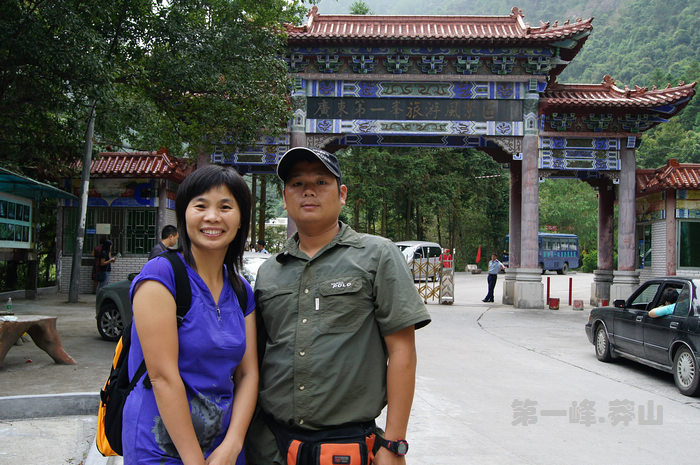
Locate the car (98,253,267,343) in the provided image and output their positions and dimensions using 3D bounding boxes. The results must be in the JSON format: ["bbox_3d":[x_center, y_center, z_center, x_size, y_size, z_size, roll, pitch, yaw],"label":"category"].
[{"bbox_3d":[-2.830,1.200,12.750,4.450,1.640,1.820,-1,-2,42],"label":"car"}]

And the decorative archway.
[{"bbox_3d":[2.078,-2.526,22.830,16.000,9.680,4.500,1,-2,2],"label":"decorative archway"}]

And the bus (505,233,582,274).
[{"bbox_3d":[13.500,1.550,49.000,2.200,2.800,6.400,-1,-3,45],"label":"bus"}]

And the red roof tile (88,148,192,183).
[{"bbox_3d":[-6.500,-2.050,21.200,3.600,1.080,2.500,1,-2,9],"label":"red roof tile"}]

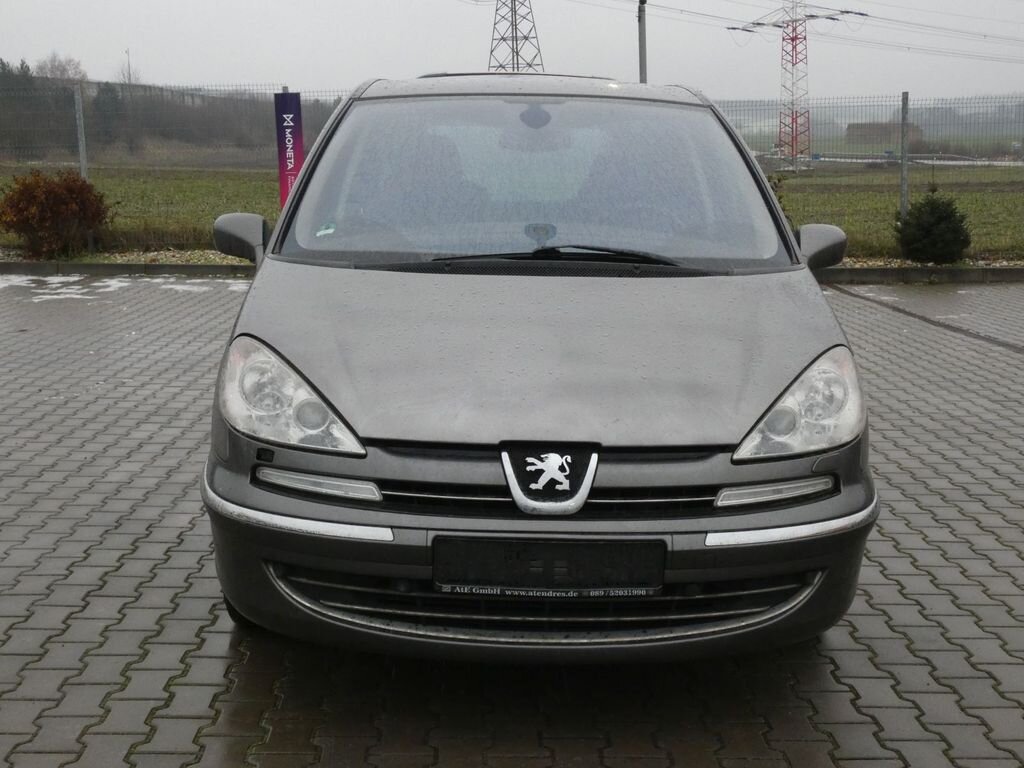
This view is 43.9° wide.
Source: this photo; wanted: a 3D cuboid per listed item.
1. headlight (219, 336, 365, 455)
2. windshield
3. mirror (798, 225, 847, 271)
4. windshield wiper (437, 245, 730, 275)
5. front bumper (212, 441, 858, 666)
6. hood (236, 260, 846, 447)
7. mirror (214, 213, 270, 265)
[{"bbox_3d":[-0.549,0.007,3.265,0.450,0.210,0.580,1,10,-1],"label":"headlight"},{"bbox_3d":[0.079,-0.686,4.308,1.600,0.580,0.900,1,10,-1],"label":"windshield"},{"bbox_3d":[1.078,-0.478,4.442,0.200,0.170,0.150,1,10,-1],"label":"mirror"},{"bbox_3d":[0.208,-0.389,3.967,0.900,0.110,0.160,1,10,-1],"label":"windshield wiper"},{"bbox_3d":[0.081,0.365,3.207,1.800,0.540,0.600,1,10,-1],"label":"front bumper"},{"bbox_3d":[0.085,-0.121,3.455,1.700,0.330,1.100,1,10,-1],"label":"hood"},{"bbox_3d":[-0.931,-0.505,4.407,0.200,0.170,0.150,1,10,-1],"label":"mirror"}]

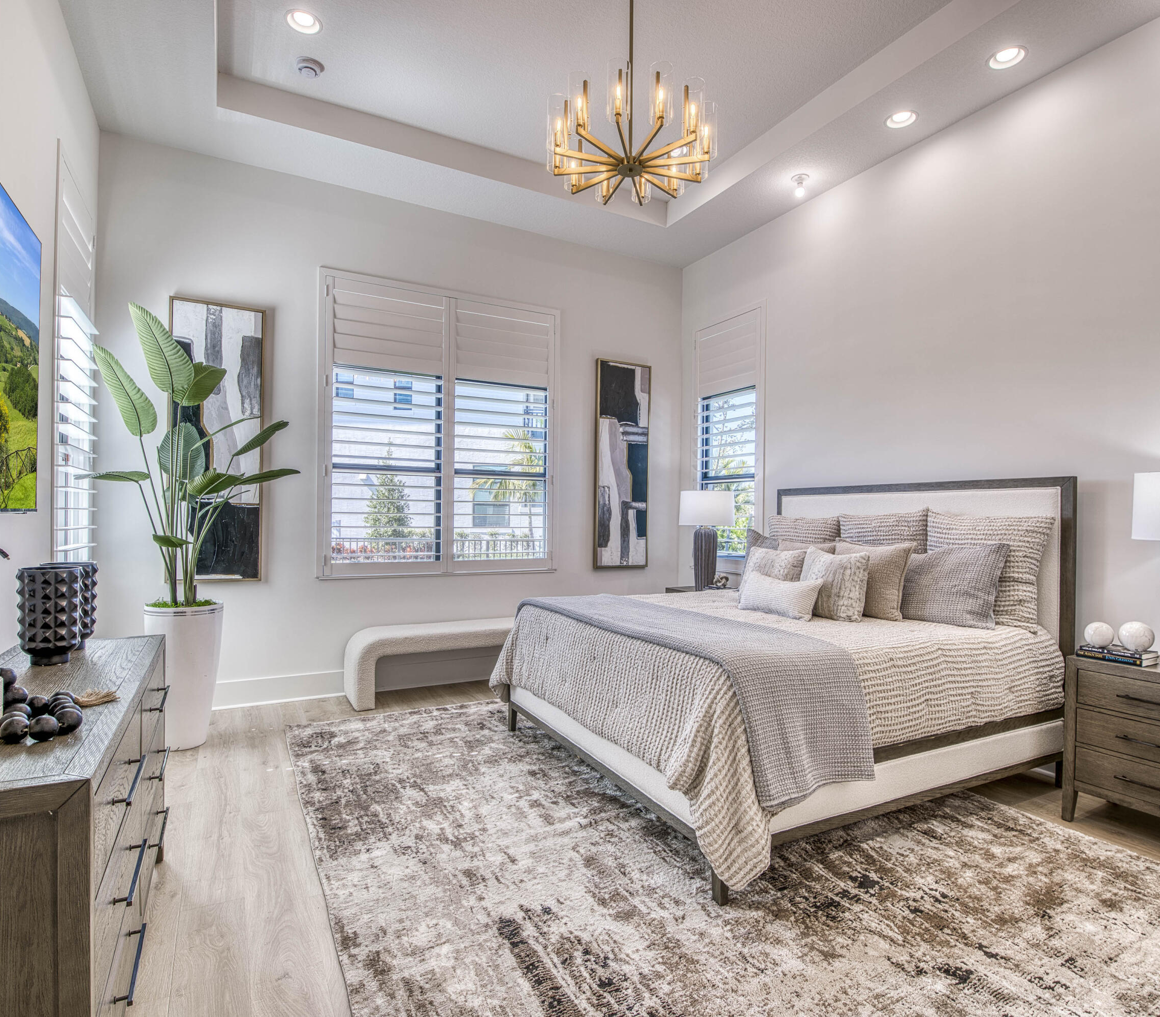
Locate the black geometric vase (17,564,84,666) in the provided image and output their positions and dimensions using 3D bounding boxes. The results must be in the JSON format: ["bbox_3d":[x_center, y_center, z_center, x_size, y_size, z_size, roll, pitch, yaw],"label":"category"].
[{"bbox_3d":[-1.691,0.345,2.030,0.166,0.298,0.166,1,0,-29],"label":"black geometric vase"}]

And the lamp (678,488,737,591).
[{"bbox_3d":[1.083,0.269,5.377,0.452,0.870,0.452,1,0,0],"label":"lamp"}]

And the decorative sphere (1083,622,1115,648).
[{"bbox_3d":[2.384,0.579,2.913,0.111,0.111,0.111,1,-1,-29],"label":"decorative sphere"}]

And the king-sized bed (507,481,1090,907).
[{"bbox_3d":[1.058,0.618,3.667,2.380,1.590,2.090,1,0,-27],"label":"king-sized bed"}]

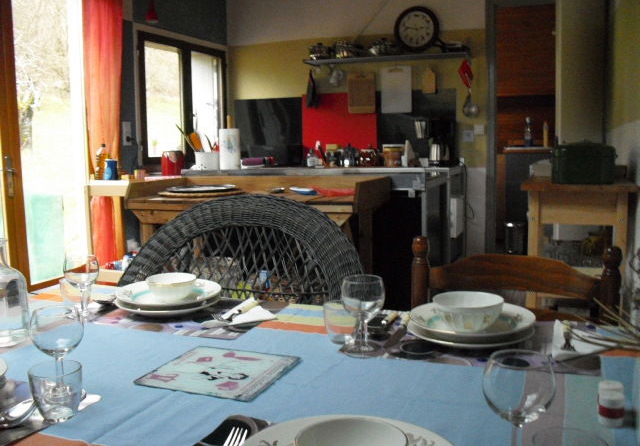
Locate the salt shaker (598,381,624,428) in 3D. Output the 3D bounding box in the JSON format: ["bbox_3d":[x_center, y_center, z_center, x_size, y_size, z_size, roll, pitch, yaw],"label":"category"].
[{"bbox_3d":[0.396,0.244,0.902,0.032,0.057,0.032,-1,7,0],"label":"salt shaker"}]

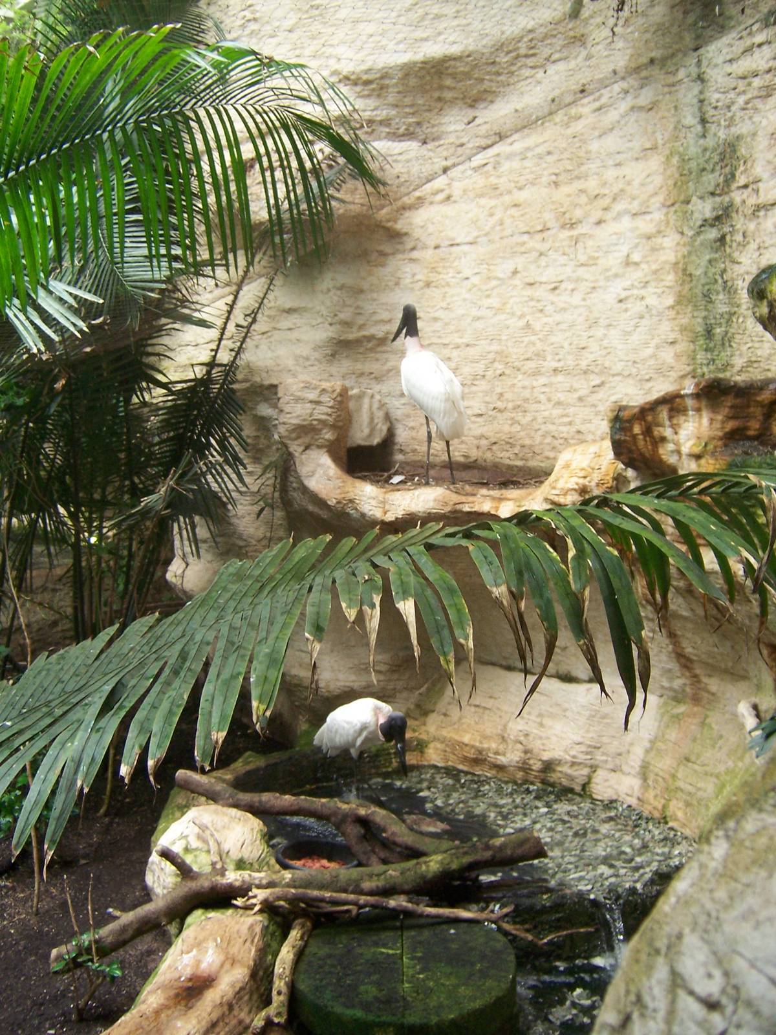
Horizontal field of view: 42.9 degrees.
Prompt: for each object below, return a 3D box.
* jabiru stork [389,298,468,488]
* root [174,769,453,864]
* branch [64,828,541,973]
[{"bbox_3d":[0.280,-0.812,6.500,0.320,1.190,0.600,-5,7,-42],"label":"jabiru stork"},{"bbox_3d":[-0.435,1.625,5.417,1.599,0.249,0.244,12,7,16],"label":"root"},{"bbox_3d":[-0.383,1.681,4.702,2.326,0.391,0.327,-9,5,-9],"label":"branch"}]

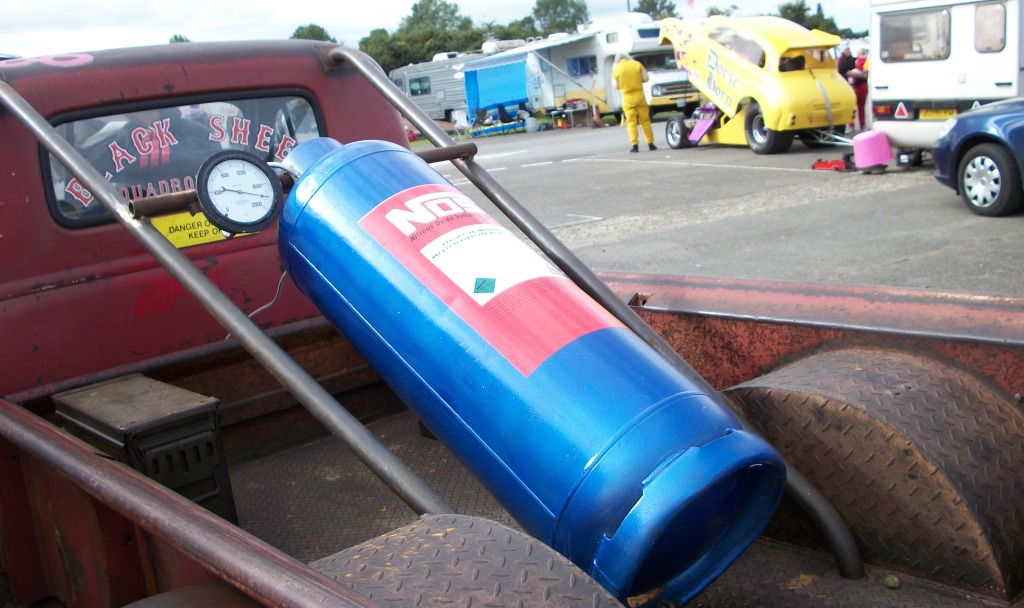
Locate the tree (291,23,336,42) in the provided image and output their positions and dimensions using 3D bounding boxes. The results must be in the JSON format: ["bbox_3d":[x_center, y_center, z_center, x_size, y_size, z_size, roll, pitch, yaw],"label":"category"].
[{"bbox_3d":[-17.254,-20.755,90.000,5.000,7.200,5.000,-5,13,0],"label":"tree"}]

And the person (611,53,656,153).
[{"bbox_3d":[2.215,-3.659,18.800,0.660,1.750,0.450,-4,13,7],"label":"person"}]

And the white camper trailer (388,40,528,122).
[{"bbox_3d":[-1.526,-8.537,39.488,7.700,2.800,2.400,7,18,44],"label":"white camper trailer"}]

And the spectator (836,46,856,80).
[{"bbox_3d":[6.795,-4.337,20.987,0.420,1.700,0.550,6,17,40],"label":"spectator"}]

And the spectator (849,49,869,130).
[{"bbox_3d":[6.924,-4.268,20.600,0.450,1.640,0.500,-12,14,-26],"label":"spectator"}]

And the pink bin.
[{"bbox_3d":[4.583,-1.963,13.200,0.470,0.460,0.470,-5,13,0],"label":"pink bin"}]

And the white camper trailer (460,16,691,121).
[{"bbox_3d":[2.532,-6.985,30.884,2.400,2.880,6.200,-16,17,-40],"label":"white camper trailer"}]

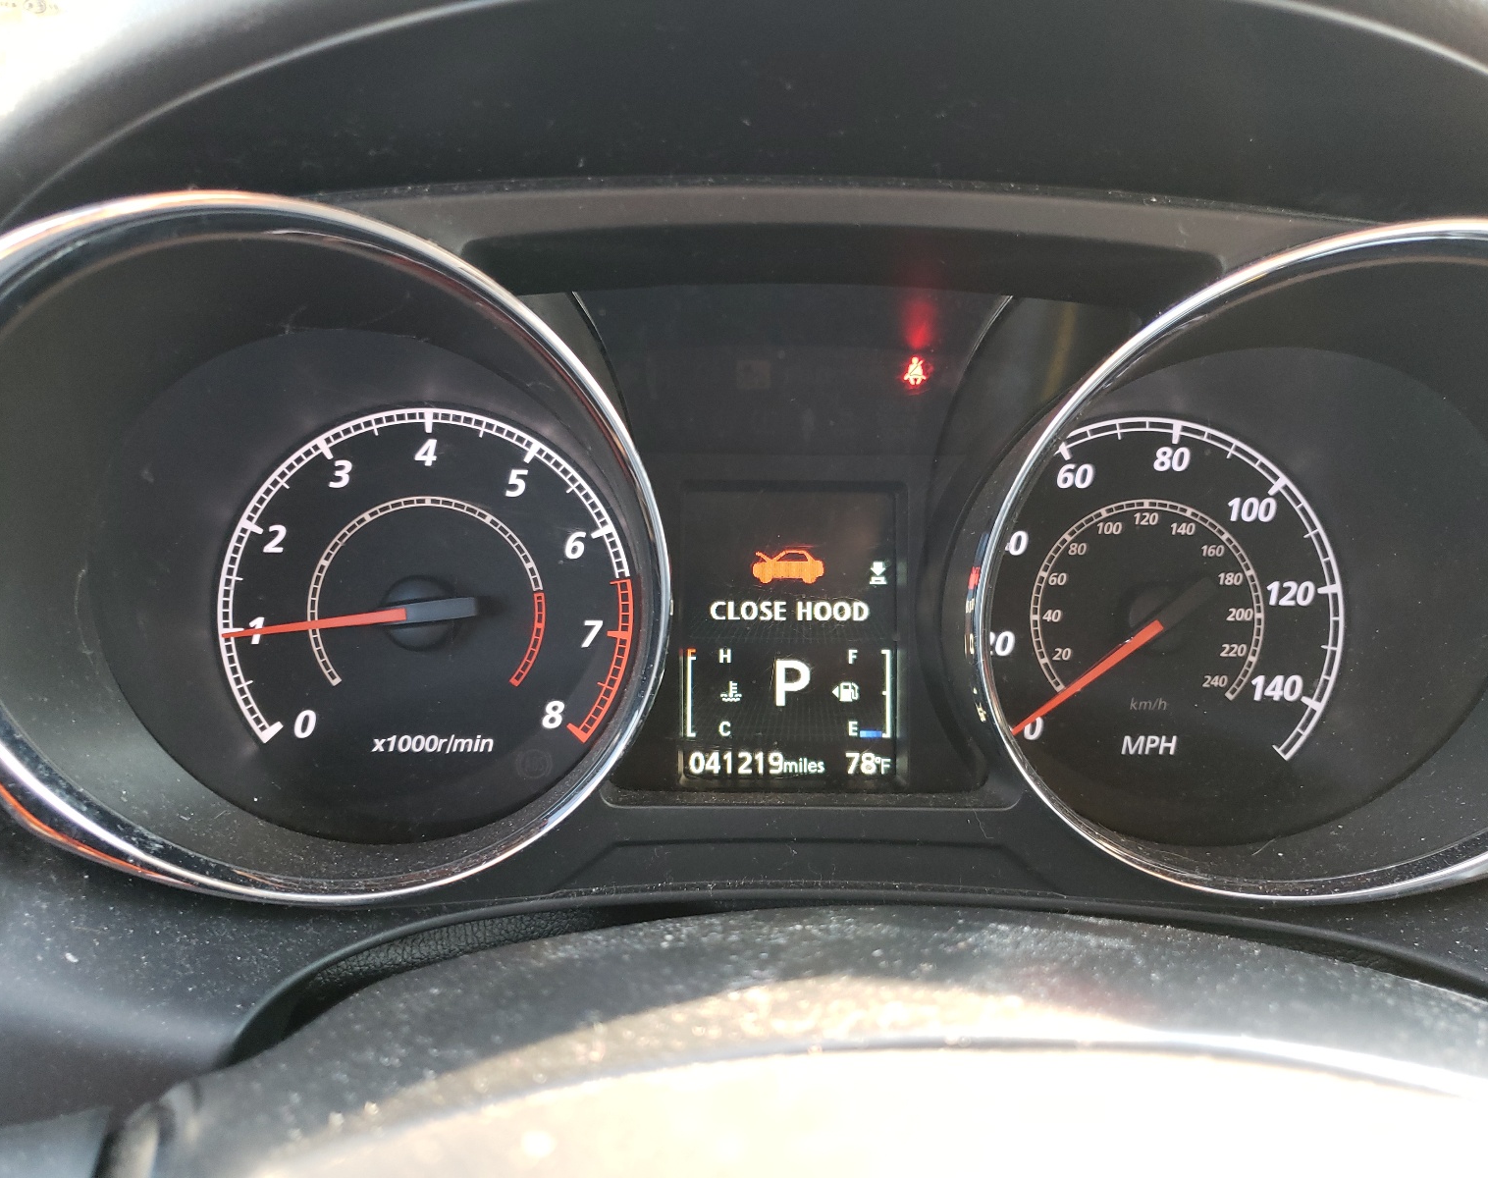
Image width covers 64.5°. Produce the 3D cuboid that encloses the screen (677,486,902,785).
[{"bbox_3d":[0.012,0.012,0.310,0.058,0.078,0.010,0,-2,-3],"label":"screen"}]

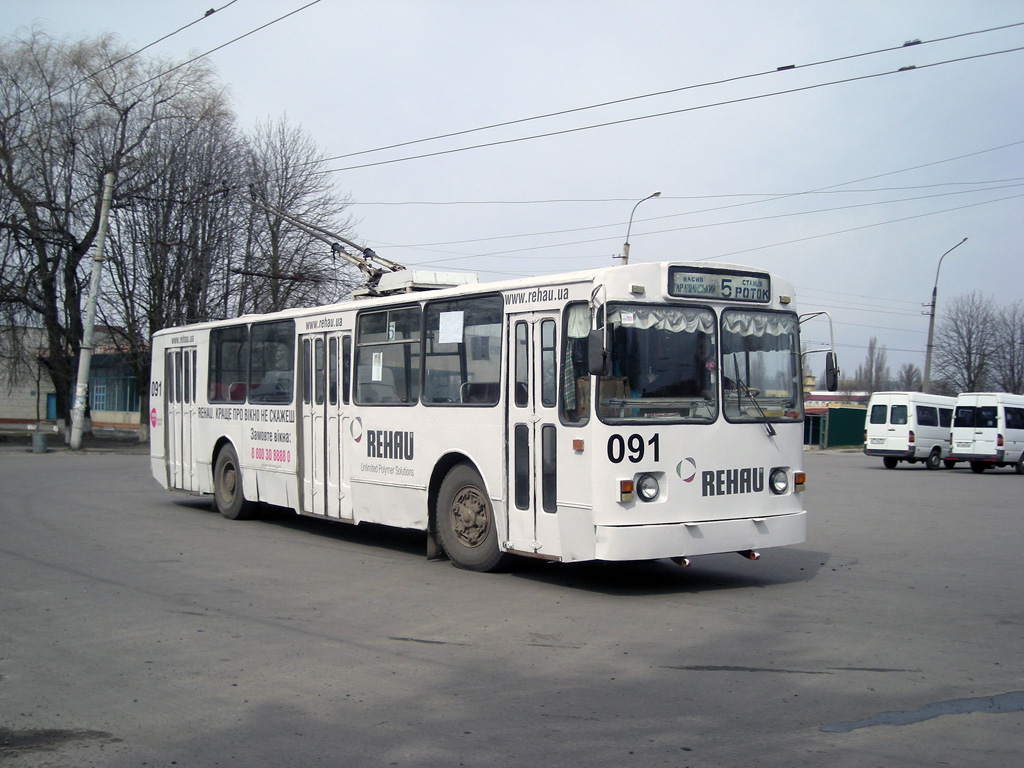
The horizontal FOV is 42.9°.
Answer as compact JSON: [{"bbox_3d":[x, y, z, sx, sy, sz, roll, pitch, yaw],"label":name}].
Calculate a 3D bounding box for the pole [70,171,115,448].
[{"bbox_3d":[-13.198,-2.292,41.000,0.360,8.770,0.360,7,0,0],"label":"pole"}]

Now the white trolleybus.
[{"bbox_3d":[-1.417,0.301,16.325,2.520,3.100,11.750,0,-1,-34],"label":"white trolleybus"}]

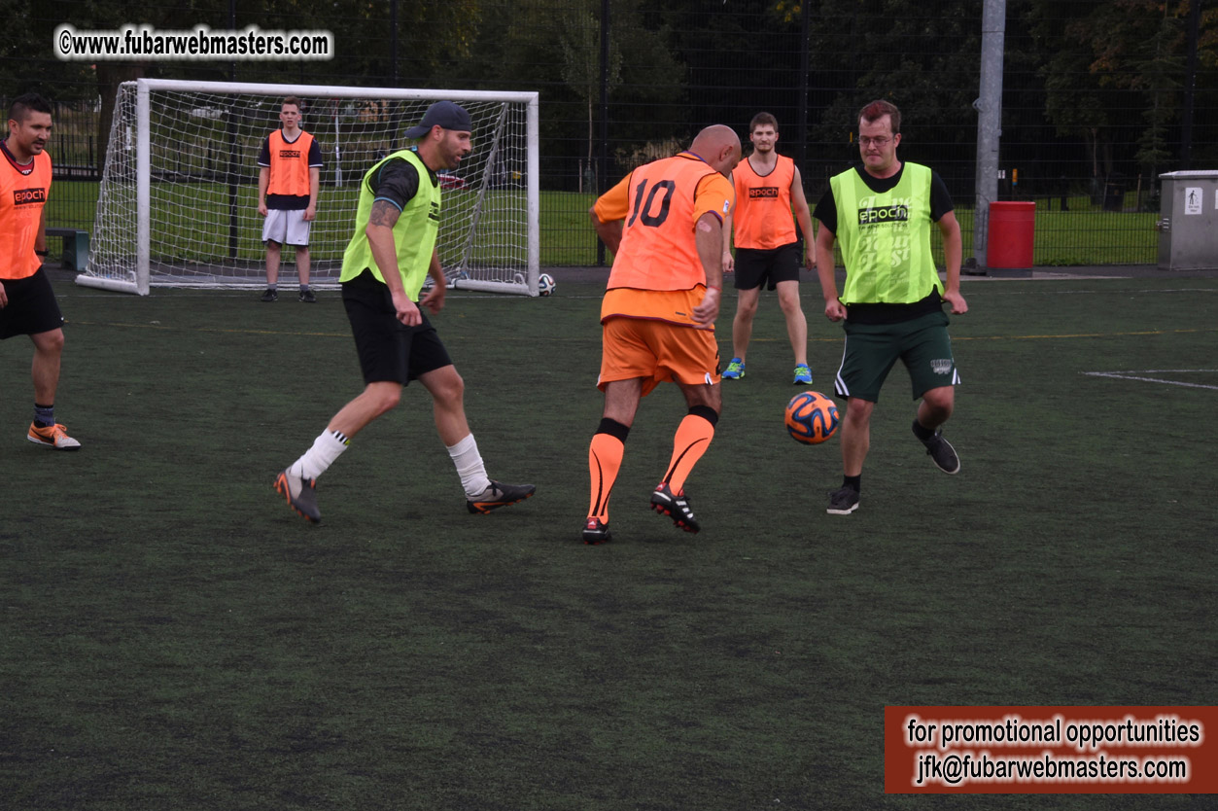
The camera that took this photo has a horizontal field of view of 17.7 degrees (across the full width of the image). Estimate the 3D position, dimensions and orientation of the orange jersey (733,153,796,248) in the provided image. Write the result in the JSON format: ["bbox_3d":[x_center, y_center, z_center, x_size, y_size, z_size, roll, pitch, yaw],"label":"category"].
[{"bbox_3d":[0.996,-1.307,25.050,0.430,0.620,0.270,1,5,1],"label":"orange jersey"}]

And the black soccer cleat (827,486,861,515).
[{"bbox_3d":[0.972,0.391,16.200,0.105,0.110,0.290,1,7,11],"label":"black soccer cleat"}]

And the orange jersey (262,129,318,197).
[{"bbox_3d":[-2.842,-2.160,35.000,0.460,0.610,0.270,1,5,-3],"label":"orange jersey"}]

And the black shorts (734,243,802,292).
[{"bbox_3d":[1.012,-0.903,25.050,0.430,0.340,0.280,1,5,2],"label":"black shorts"}]

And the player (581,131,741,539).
[{"bbox_3d":[0.208,-0.283,15.550,0.600,1.640,0.750,4,6,37],"label":"player"}]

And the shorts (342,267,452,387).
[{"bbox_3d":[-0.860,-0.319,16.000,0.455,0.475,0.400,1,4,3],"label":"shorts"}]

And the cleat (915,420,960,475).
[{"bbox_3d":[1.366,0.173,16.400,0.280,0.105,0.110,47,1,18],"label":"cleat"}]

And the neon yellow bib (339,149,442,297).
[{"bbox_3d":[-0.903,-0.749,16.200,0.340,0.620,0.450,13,7,15],"label":"neon yellow bib"}]

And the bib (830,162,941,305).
[{"bbox_3d":[1.172,-0.726,16.600,0.470,0.620,0.310,1,5,6],"label":"bib"}]

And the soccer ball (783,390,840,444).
[{"bbox_3d":[0.829,0.053,15.980,0.220,0.220,0.220,1,4,0],"label":"soccer ball"}]

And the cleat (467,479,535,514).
[{"bbox_3d":[-0.441,0.377,16.100,0.290,0.110,0.100,-15,3,0],"label":"cleat"}]

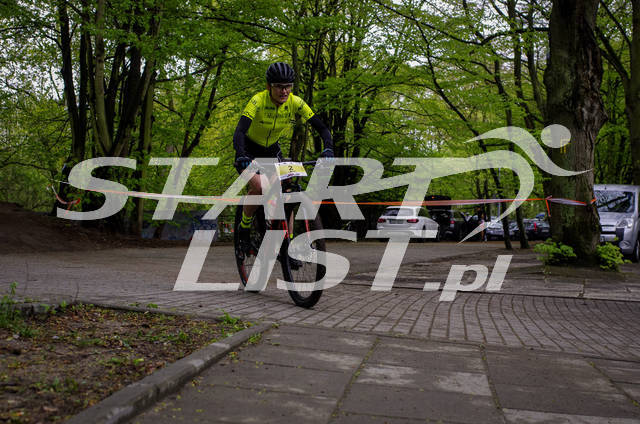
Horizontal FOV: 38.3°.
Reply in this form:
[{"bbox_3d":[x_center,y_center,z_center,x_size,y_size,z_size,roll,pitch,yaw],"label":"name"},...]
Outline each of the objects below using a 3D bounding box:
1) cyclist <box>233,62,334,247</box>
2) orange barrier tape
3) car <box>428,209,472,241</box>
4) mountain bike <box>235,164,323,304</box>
[{"bbox_3d":[-0.350,-0.300,6.500,0.720,1.420,1.000,1,-1,-20],"label":"cyclist"},{"bbox_3d":[-0.300,-0.220,15.500,9.500,0.500,0.300,1,-1,14],"label":"orange barrier tape"},{"bbox_3d":[6.060,0.600,44.200,1.800,1.480,4.400,1,-1,18],"label":"car"},{"bbox_3d":[-0.325,0.115,6.480,0.720,1.040,1.850,-4,1,-22],"label":"mountain bike"}]

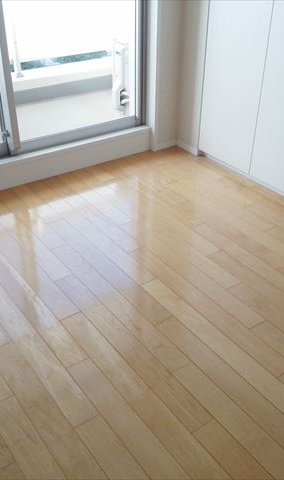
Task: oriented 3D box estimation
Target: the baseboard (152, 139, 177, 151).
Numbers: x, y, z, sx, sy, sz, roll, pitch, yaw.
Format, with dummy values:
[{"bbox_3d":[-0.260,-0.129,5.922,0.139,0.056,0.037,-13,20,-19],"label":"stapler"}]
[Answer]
[{"bbox_3d":[0.155,-0.626,3.282,0.174,0.052,0.018,-20,38,-29],"label":"baseboard"}]

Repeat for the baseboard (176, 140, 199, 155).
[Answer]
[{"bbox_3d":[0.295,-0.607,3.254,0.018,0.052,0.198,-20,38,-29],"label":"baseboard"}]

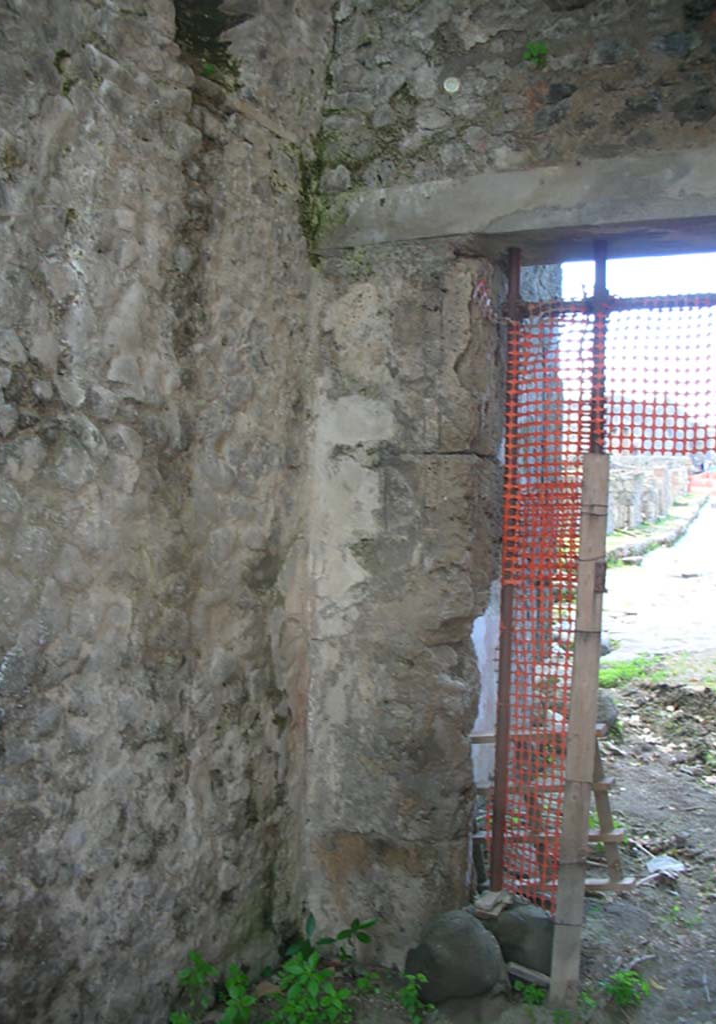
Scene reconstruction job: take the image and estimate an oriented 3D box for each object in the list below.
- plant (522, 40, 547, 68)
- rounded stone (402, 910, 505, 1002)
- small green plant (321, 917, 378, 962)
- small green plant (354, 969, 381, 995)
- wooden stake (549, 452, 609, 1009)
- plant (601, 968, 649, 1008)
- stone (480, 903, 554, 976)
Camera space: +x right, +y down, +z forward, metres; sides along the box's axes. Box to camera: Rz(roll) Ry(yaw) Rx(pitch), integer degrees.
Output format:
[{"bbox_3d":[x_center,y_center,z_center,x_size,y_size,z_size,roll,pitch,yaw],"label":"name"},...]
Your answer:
[{"bbox_3d":[0.483,-1.253,2.836,0.068,0.080,0.060,3,3,28],"label":"plant"},{"bbox_3d":[0.285,1.298,3.030,0.275,0.235,0.235,3,3,28],"label":"rounded stone"},{"bbox_3d":[-0.026,1.296,3.140,0.160,0.120,0.120,3,3,28],"label":"small green plant"},{"bbox_3d":[0.028,1.406,3.100,0.075,0.065,0.070,3,3,28],"label":"small green plant"},{"bbox_3d":[0.645,0.634,3.001,0.076,1.612,0.035,4,2,28],"label":"wooden stake"},{"bbox_3d":[0.786,1.391,3.030,0.130,0.100,0.120,2,3,11],"label":"plant"},{"bbox_3d":[0.507,1.312,3.170,0.270,0.210,0.220,3,3,28],"label":"stone"}]

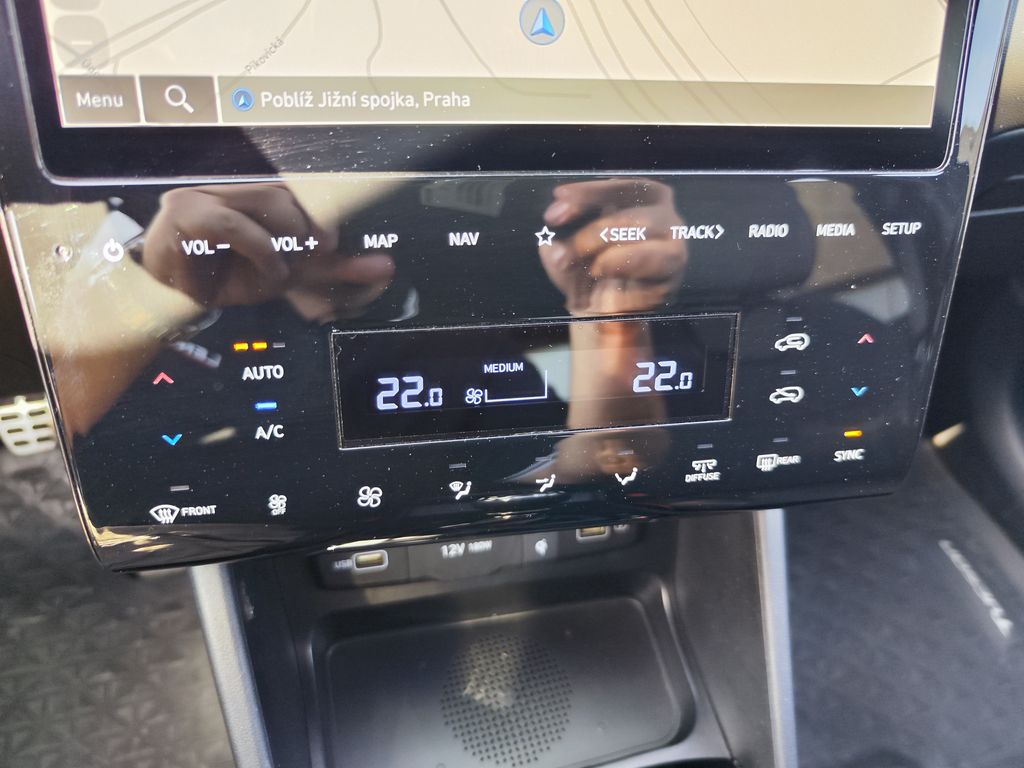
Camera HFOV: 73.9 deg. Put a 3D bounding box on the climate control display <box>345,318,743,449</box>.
[{"bbox_3d":[0.010,-0.002,0.211,0.124,0.035,0.010,-4,16,-9],"label":"climate control display"}]

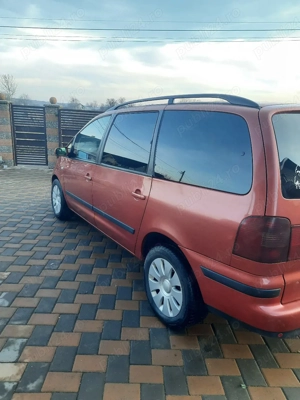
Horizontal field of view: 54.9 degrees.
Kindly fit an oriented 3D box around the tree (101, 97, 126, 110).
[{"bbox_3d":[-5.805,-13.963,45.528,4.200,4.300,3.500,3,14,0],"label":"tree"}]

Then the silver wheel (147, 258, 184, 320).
[{"bbox_3d":[0.121,0.657,2.201,0.090,0.440,0.440,-6,17,-33],"label":"silver wheel"}]

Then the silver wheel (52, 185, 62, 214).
[{"bbox_3d":[-1.429,-0.009,4.479,0.090,0.440,0.440,-6,17,-33],"label":"silver wheel"}]

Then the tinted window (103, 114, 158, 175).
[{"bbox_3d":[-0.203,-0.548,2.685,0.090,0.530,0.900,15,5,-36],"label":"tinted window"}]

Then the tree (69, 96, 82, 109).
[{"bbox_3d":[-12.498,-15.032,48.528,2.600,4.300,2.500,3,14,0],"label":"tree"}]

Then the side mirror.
[{"bbox_3d":[-1.167,-0.623,3.799,0.200,0.150,0.110,-6,17,-33],"label":"side mirror"}]

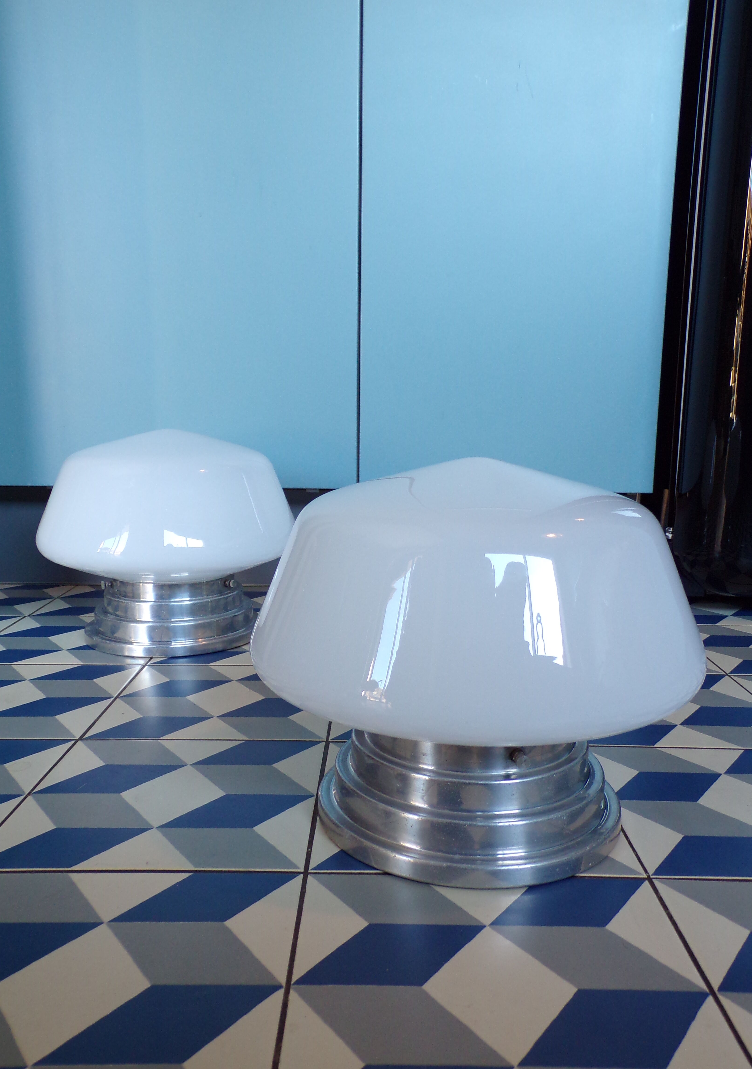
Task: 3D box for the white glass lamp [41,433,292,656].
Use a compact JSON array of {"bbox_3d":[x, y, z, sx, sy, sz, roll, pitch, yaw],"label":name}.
[{"bbox_3d":[-0.239,0.001,1.009,0.290,0.240,0.290,1,8,0],"label":"white glass lamp"}]

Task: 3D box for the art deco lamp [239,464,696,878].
[{"bbox_3d":[0.064,0.069,0.573,0.290,0.240,0.290,1,8,0],"label":"art deco lamp"}]

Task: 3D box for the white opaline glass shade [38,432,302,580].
[{"bbox_3d":[-0.239,-0.034,1.004,0.290,0.170,0.290,1,8,0],"label":"white opaline glass shade"}]

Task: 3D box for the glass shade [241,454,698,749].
[{"bbox_3d":[0.064,0.034,0.568,0.290,0.170,0.290,1,8,0],"label":"glass shade"}]

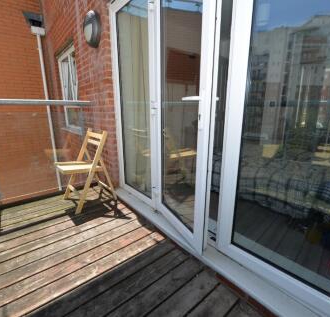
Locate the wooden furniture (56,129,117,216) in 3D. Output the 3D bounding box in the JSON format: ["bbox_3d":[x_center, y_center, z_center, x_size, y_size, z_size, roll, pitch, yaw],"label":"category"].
[{"bbox_3d":[-0.845,0.097,1.996,0.509,0.787,0.422,-12,18,-41],"label":"wooden furniture"}]

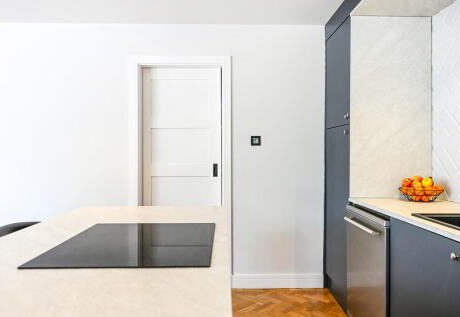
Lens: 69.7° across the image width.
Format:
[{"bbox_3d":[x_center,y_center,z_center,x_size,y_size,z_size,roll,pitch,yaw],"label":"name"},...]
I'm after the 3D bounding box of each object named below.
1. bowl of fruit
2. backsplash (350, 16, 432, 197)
[{"bbox_3d":[1.272,0.204,2.206,0.262,0.161,0.262,0,1,0],"label":"bowl of fruit"},{"bbox_3d":[1.169,-0.372,2.397,0.593,1.309,0.020,0,1,-1],"label":"backsplash"}]

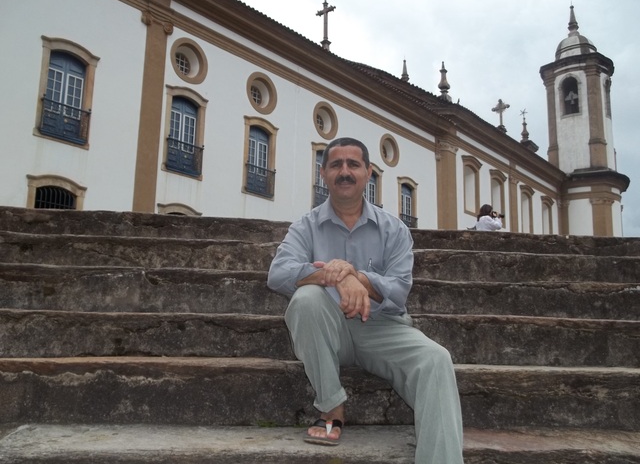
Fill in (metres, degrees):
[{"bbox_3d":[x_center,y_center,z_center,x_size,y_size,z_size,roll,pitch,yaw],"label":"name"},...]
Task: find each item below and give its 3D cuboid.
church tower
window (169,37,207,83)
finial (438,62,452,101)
[{"bbox_3d":[20.549,-5.015,47.702,5.800,28.000,5.800,-9,-15,41],"label":"church tower"},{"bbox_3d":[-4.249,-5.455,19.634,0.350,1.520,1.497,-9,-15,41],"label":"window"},{"bbox_3d":[7.087,-8.414,34.529,0.780,2.350,0.780,1,-11,0],"label":"finial"}]

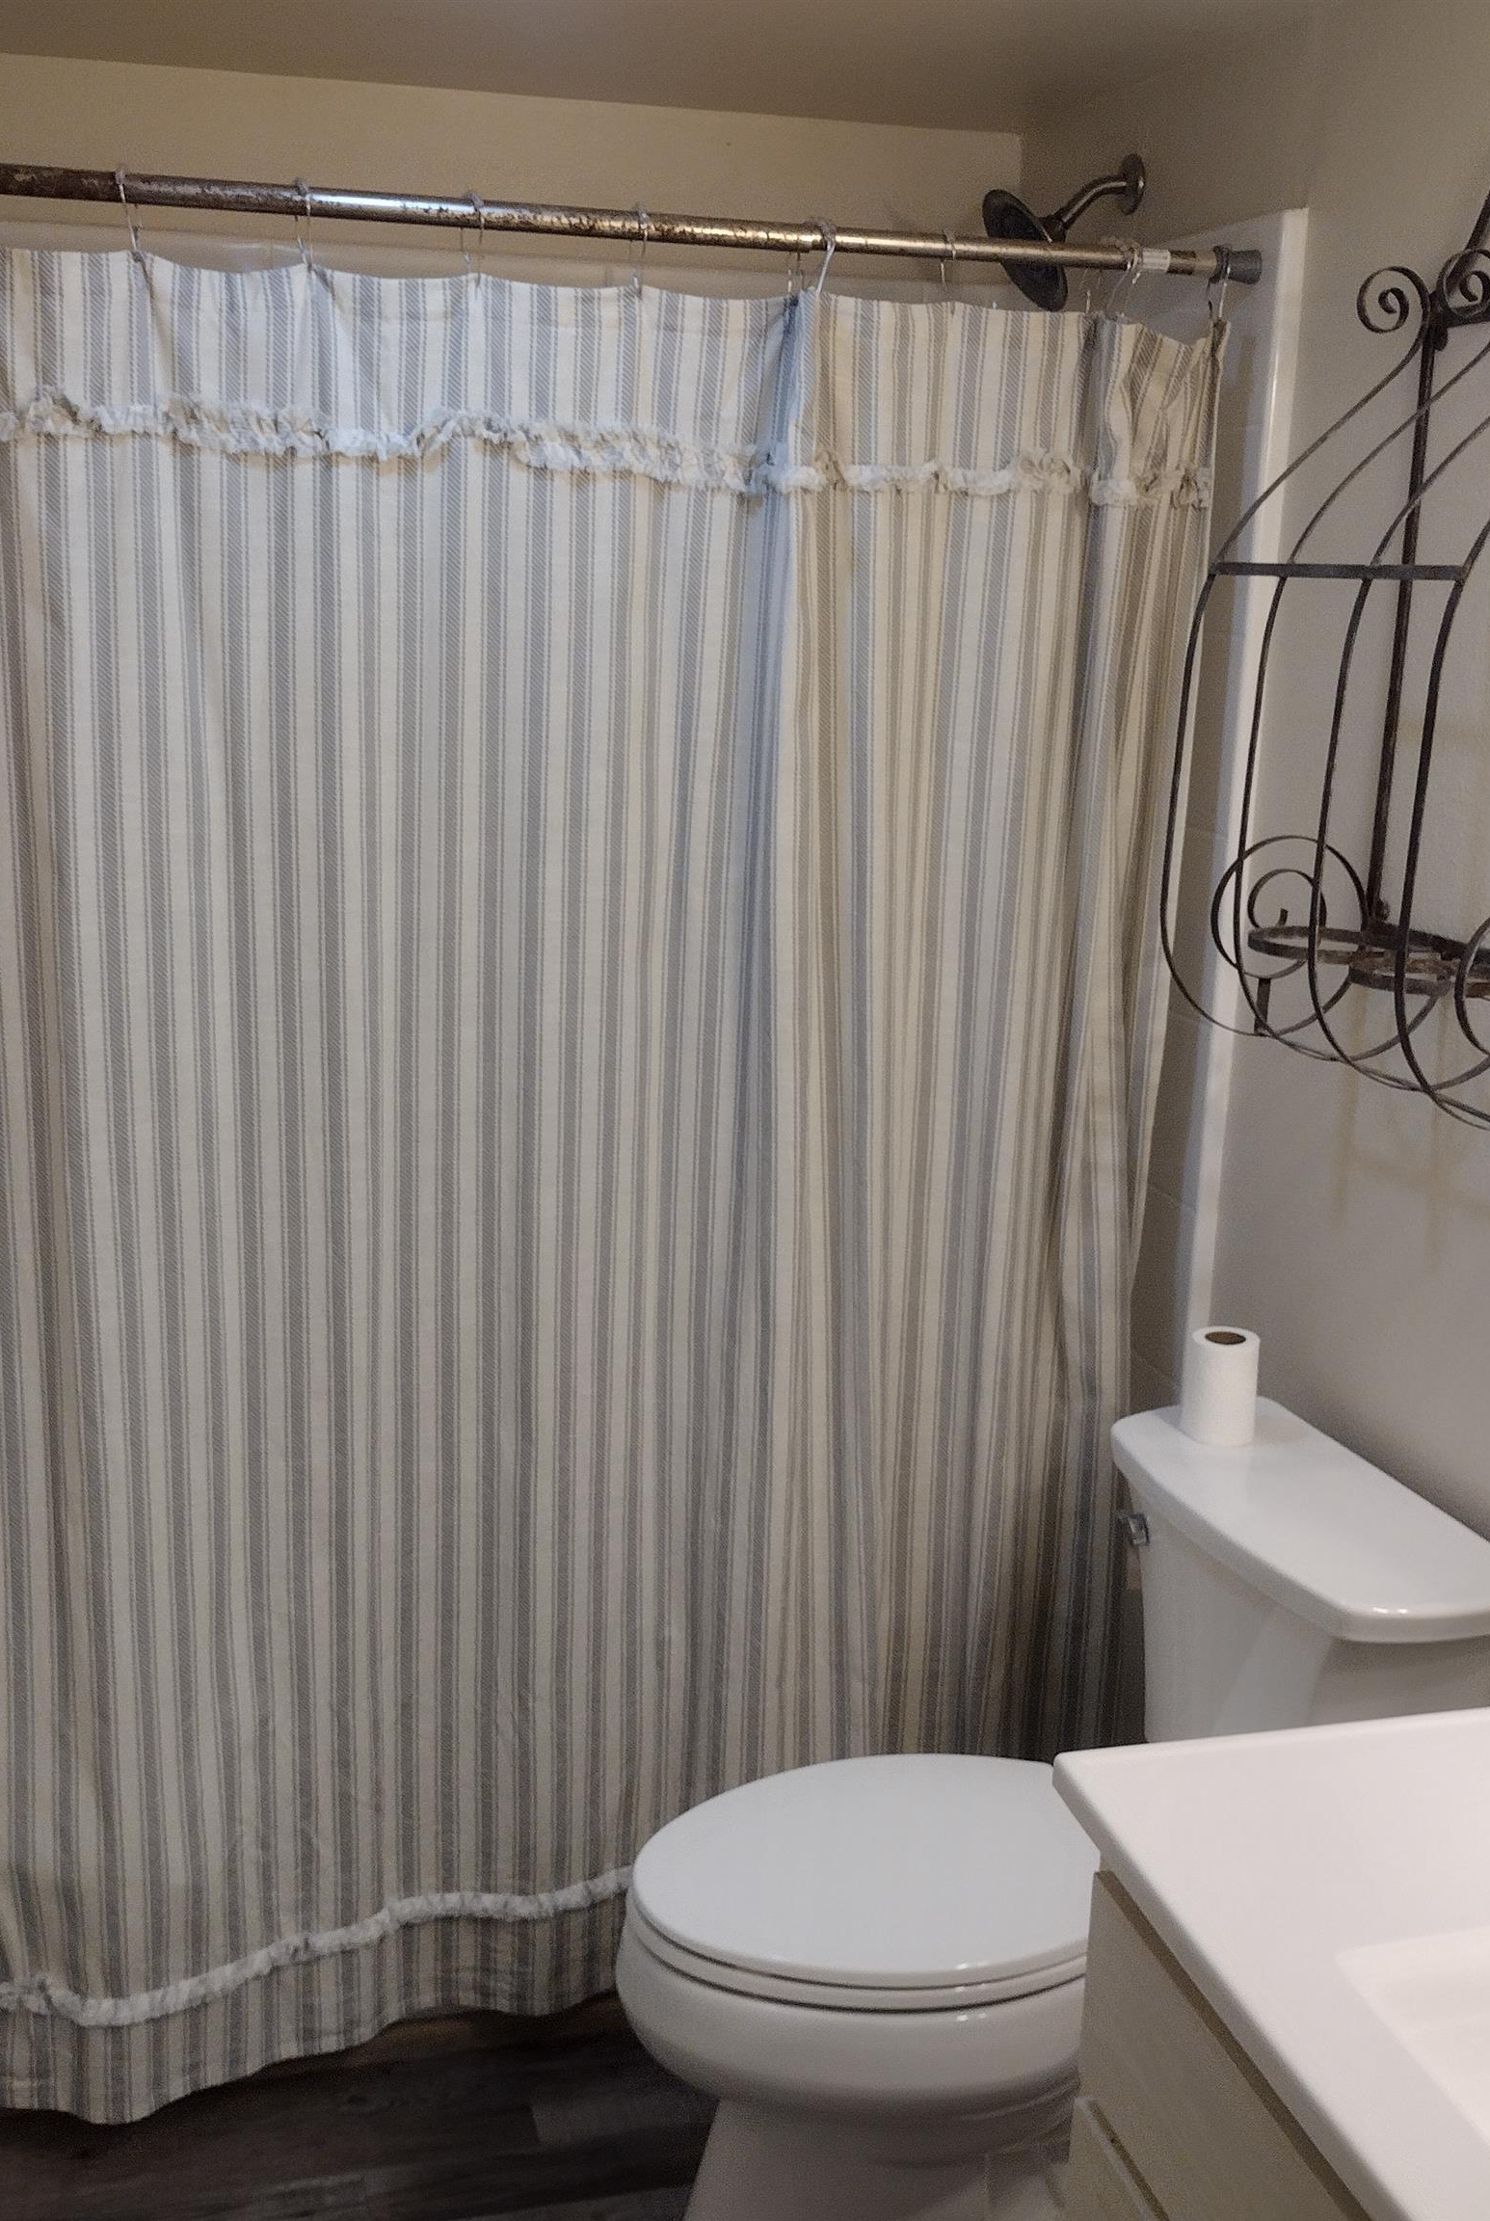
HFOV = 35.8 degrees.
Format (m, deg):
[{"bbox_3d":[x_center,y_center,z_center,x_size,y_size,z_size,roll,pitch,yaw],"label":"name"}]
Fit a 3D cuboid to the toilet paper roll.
[{"bbox_3d":[0.472,0.273,2.281,0.070,0.100,0.070,2,14,0],"label":"toilet paper roll"}]

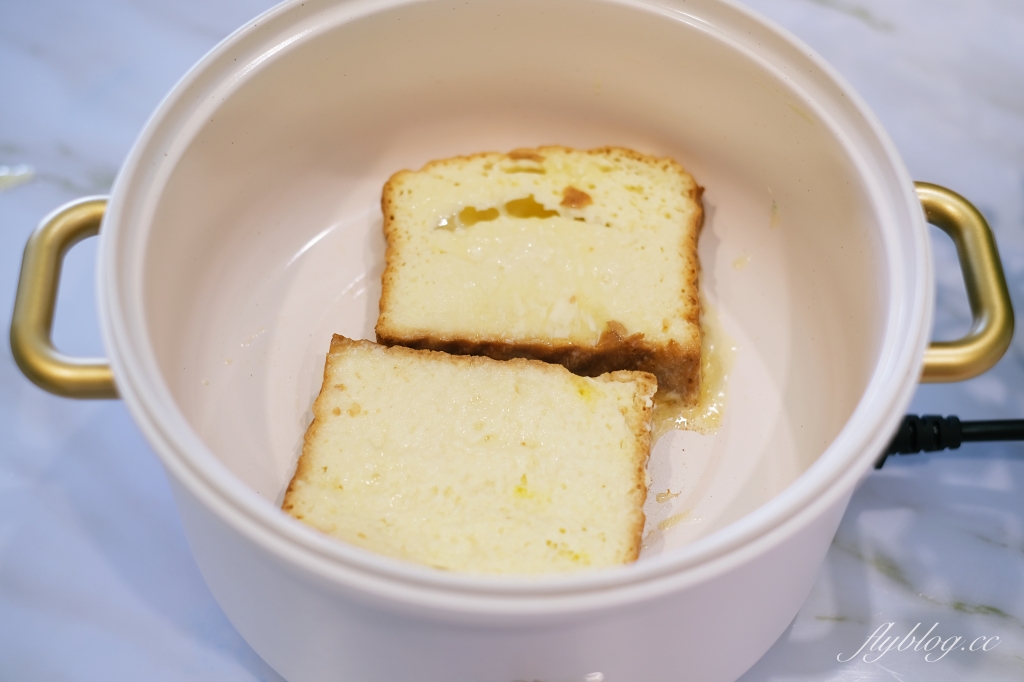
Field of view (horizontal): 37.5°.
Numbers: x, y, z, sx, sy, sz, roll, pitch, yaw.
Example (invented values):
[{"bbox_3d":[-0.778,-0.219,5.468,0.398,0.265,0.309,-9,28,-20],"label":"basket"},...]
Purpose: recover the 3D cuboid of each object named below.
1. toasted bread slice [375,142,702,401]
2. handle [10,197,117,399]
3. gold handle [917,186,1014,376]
[{"bbox_3d":[0.010,-0.026,0.558,0.114,0.036,0.089,2,56,0],"label":"toasted bread slice"},{"bbox_3d":[-0.142,-0.015,0.490,0.038,0.013,0.079,-1,56,-2],"label":"handle"},{"bbox_3d":[0.144,-0.021,0.501,0.038,0.013,0.079,-1,56,-2],"label":"gold handle"}]

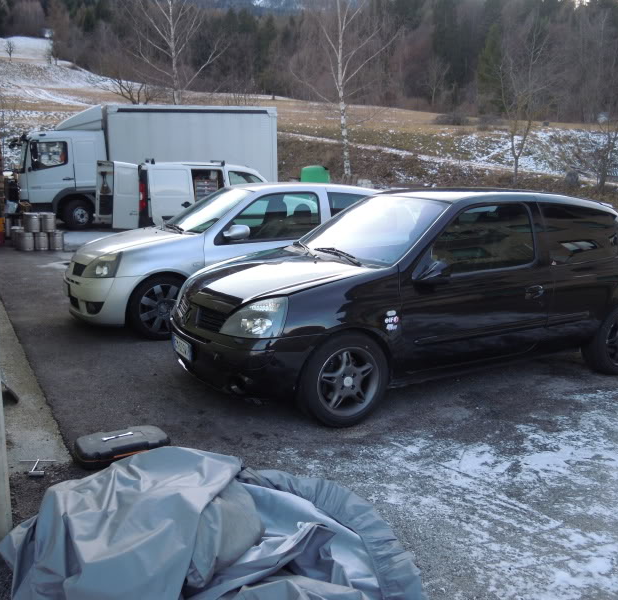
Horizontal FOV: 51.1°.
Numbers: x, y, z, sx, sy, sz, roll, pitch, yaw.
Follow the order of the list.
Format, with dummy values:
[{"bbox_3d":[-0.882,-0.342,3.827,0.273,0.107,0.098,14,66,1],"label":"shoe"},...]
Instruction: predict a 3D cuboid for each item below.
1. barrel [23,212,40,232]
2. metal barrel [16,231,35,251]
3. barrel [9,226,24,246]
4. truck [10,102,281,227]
[{"bbox_3d":[-6.205,-1.733,14.470,0.345,0.435,0.345,1,10,0],"label":"barrel"},{"bbox_3d":[-5.520,-1.160,12.663,0.265,0.362,0.265,1,10,0],"label":"metal barrel"},{"bbox_3d":[-5.965,-1.275,13.233,0.265,0.362,0.265,1,10,0],"label":"barrel"},{"bbox_3d":[-4.444,-3.788,18.775,6.981,3.380,2.400,1,10,0],"label":"truck"}]

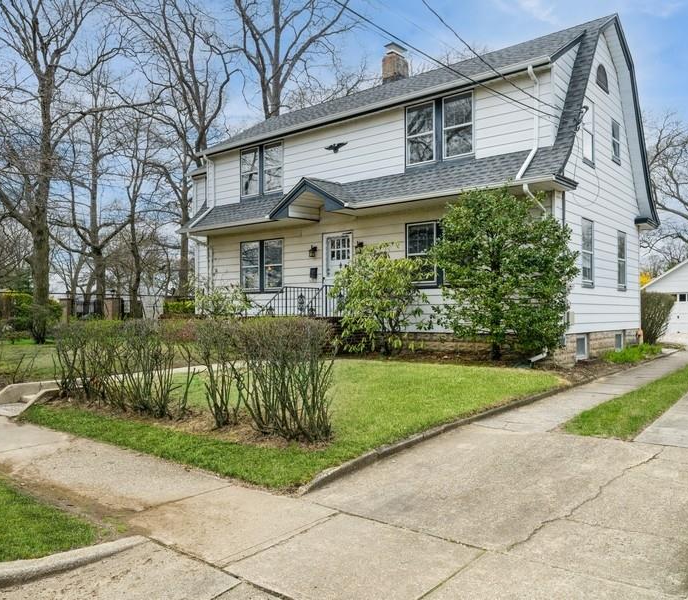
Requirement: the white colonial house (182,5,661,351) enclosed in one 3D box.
[{"bbox_3d":[1.299,-2.741,17.992,12.992,8.435,8.374,-1,-2,39],"label":"white colonial house"}]

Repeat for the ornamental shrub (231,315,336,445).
[{"bbox_3d":[-0.602,0.793,6.182,0.950,1.196,0.850,-1,-2,39],"label":"ornamental shrub"}]

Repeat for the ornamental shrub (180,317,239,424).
[{"bbox_3d":[-1.522,0.812,6.782,0.670,1.191,0.630,-1,-2,39],"label":"ornamental shrub"}]

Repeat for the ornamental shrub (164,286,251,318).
[{"bbox_3d":[-3.803,0.535,17.088,2.100,1.804,1.700,-1,-2,39],"label":"ornamental shrub"}]

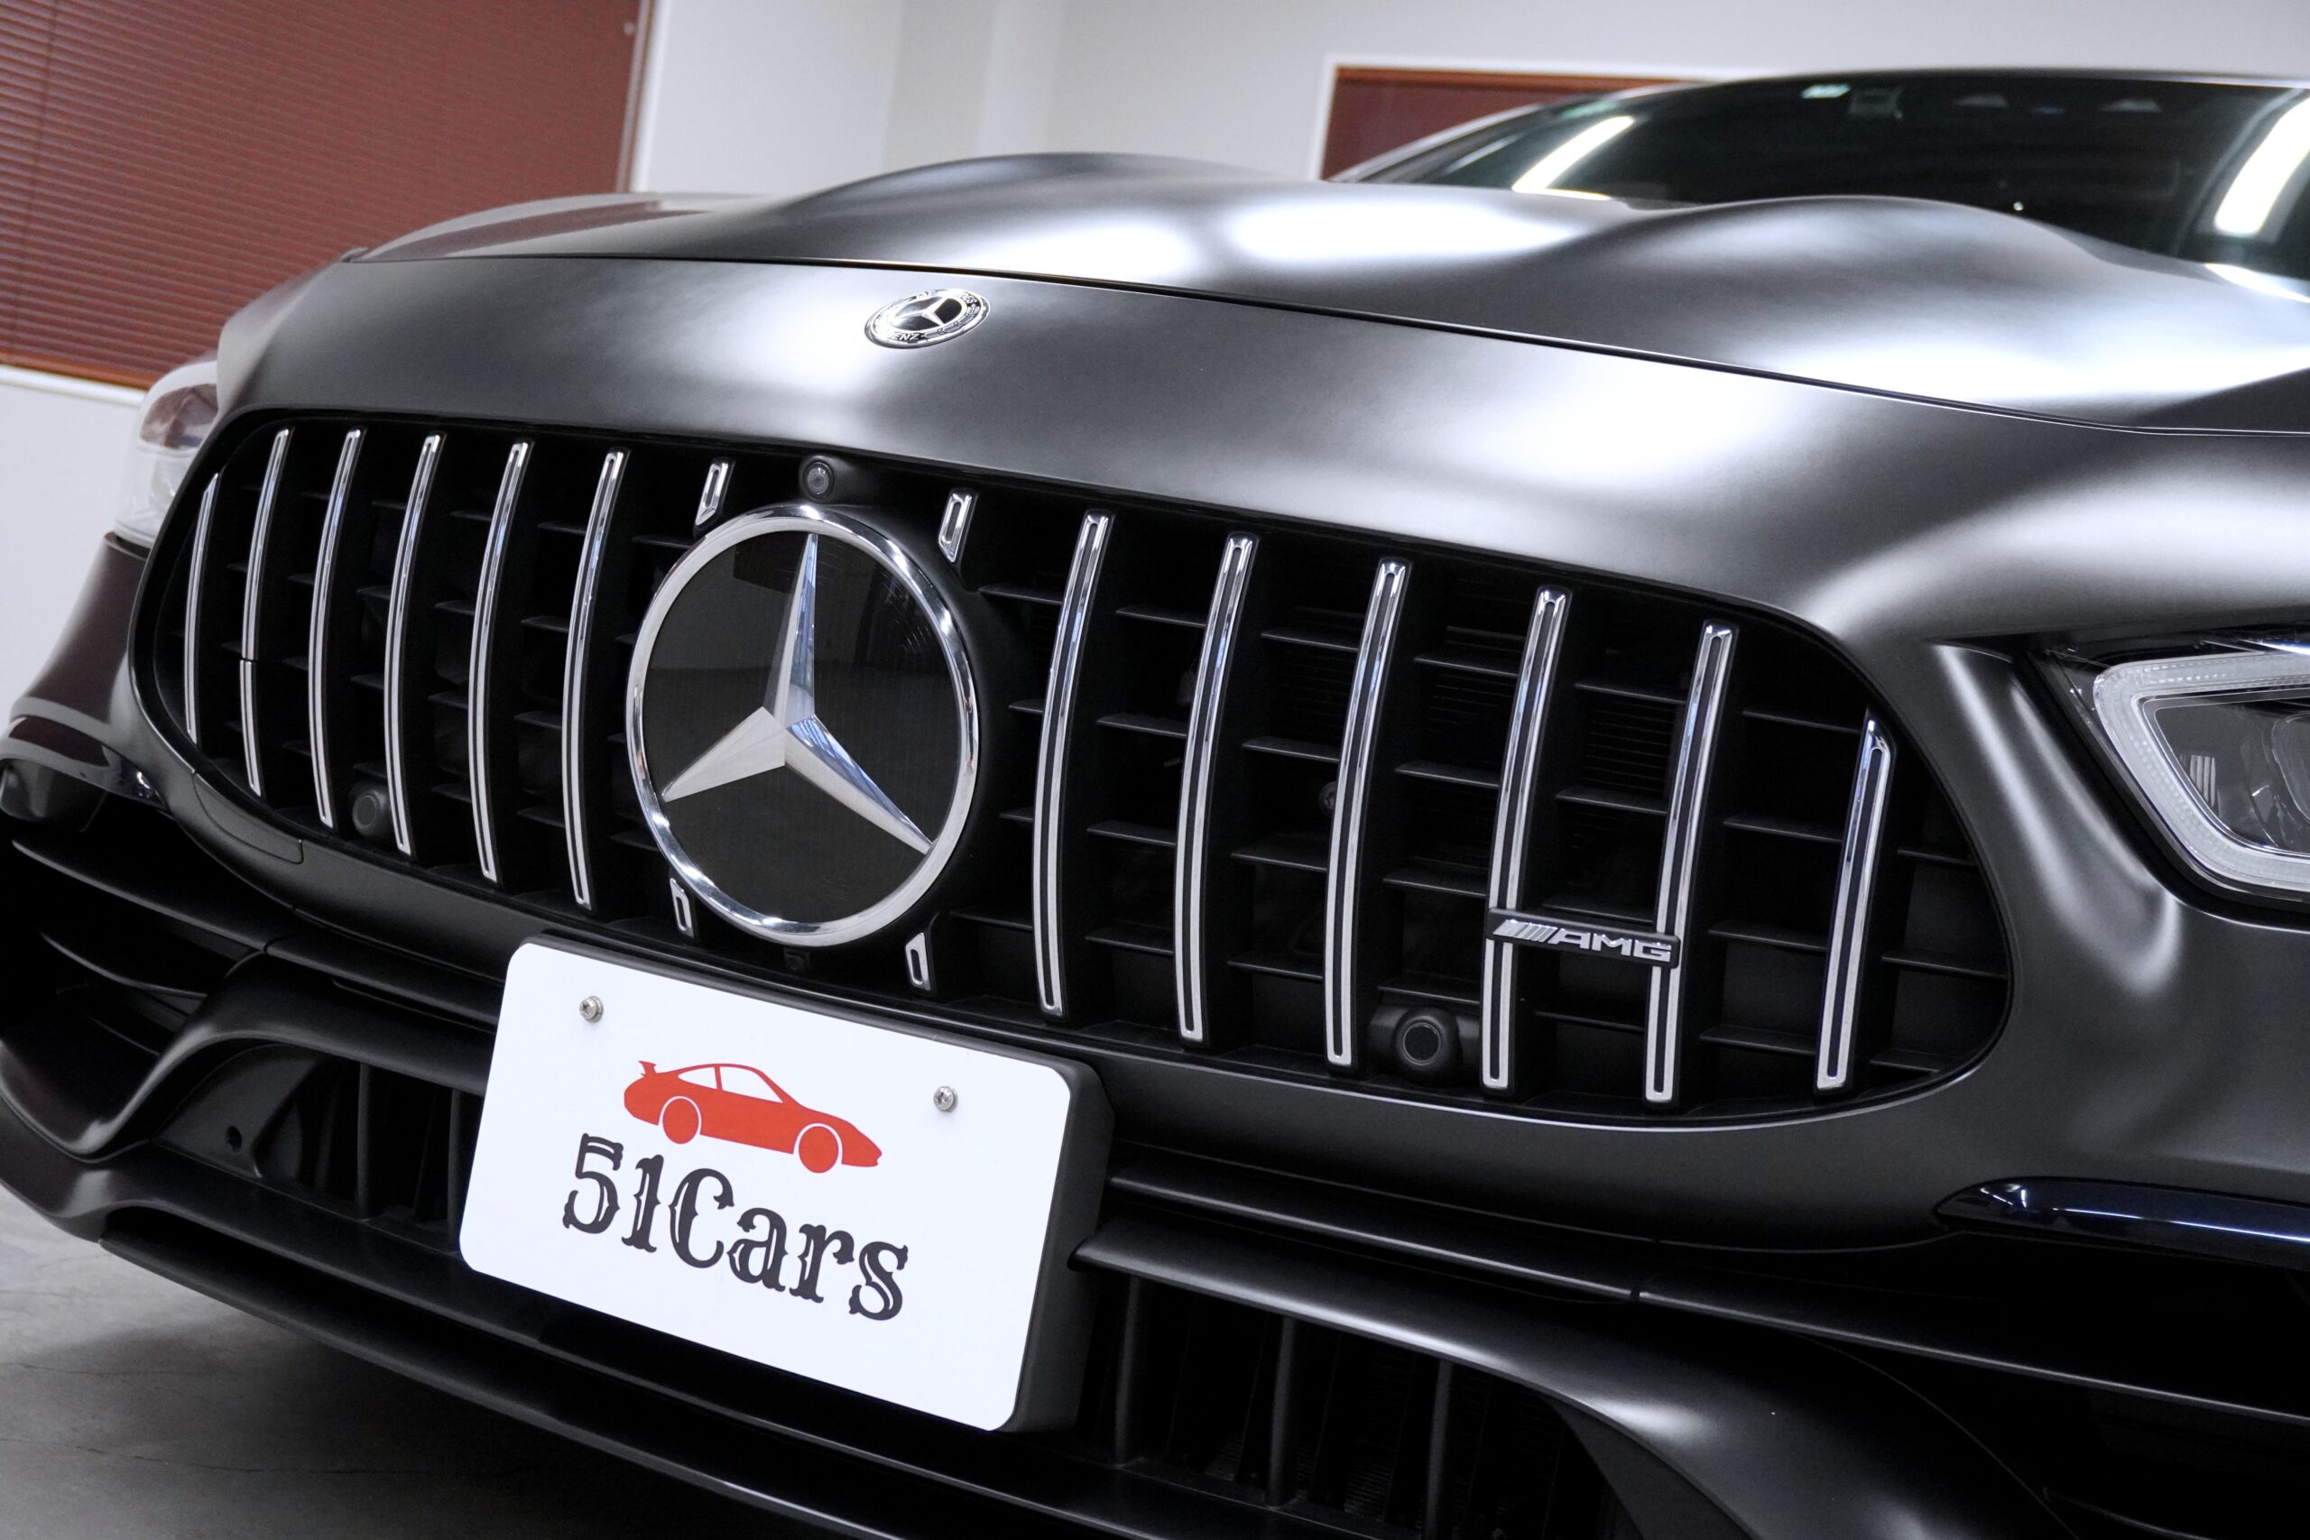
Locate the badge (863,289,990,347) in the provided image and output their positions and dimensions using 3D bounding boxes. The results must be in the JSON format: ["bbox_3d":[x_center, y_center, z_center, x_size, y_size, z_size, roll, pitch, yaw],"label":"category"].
[{"bbox_3d":[-0.109,-0.215,1.382,0.059,0.008,0.059,10,40,29],"label":"badge"}]

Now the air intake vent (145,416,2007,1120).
[{"bbox_3d":[-0.140,-0.021,1.389,1.075,0.258,0.140,10,6,29],"label":"air intake vent"}]

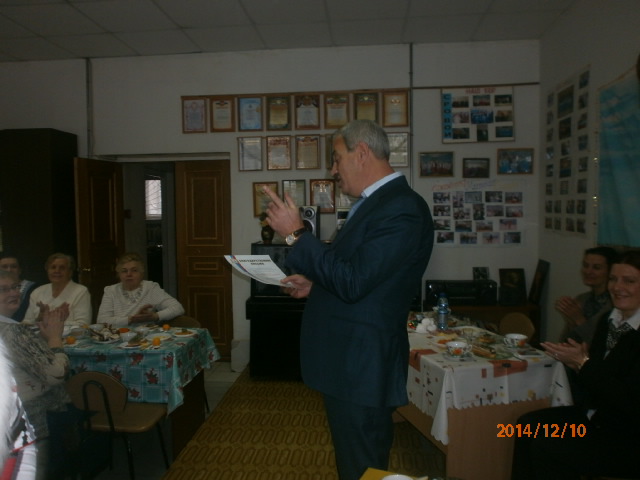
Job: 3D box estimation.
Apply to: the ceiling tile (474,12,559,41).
[{"bbox_3d":[1.611,-1.770,4.121,0.605,0.020,0.580,-1,3,5],"label":"ceiling tile"}]

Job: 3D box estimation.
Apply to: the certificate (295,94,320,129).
[{"bbox_3d":[-0.110,-1.174,4.582,0.221,0.312,0.020,0,0,5],"label":"certificate"}]

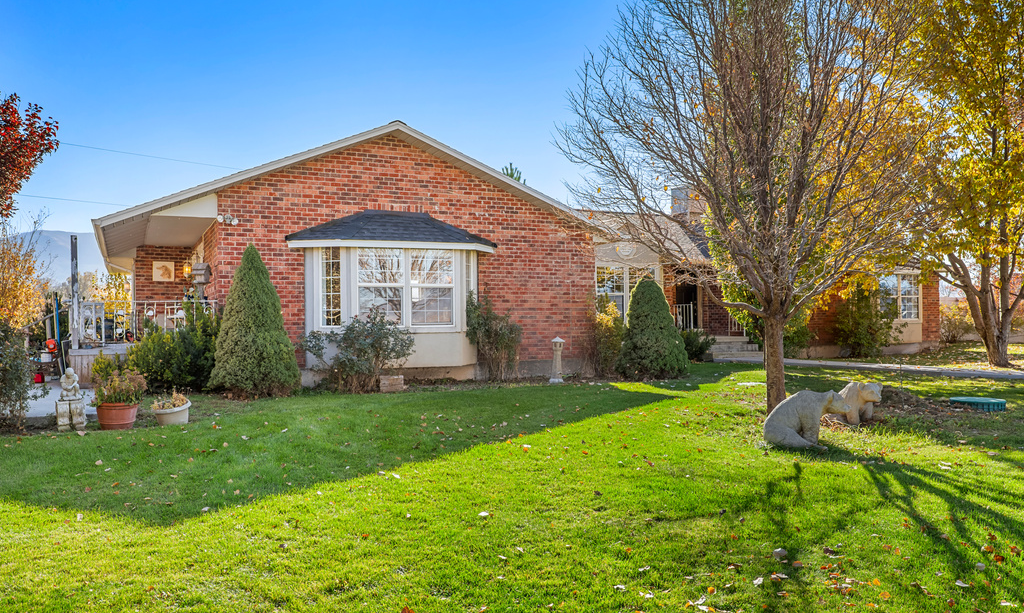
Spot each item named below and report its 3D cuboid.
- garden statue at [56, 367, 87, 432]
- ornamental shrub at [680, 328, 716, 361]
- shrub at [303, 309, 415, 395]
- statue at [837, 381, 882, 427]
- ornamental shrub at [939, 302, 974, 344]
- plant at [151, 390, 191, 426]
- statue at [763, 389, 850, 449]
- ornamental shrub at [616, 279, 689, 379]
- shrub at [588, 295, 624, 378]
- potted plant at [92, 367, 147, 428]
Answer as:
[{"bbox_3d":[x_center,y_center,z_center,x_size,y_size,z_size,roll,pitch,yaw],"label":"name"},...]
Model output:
[{"bbox_3d":[-5.447,1.156,9.850,0.340,0.804,0.330,0,0,-30],"label":"garden statue"},{"bbox_3d":[4.937,1.011,21.200,1.000,0.905,0.950,0,0,0],"label":"ornamental shrub"},{"bbox_3d":[-2.573,0.750,13.350,1.800,1.400,1.400,0,0,-26],"label":"shrub"},{"bbox_3d":[4.380,1.248,10.450,0.450,0.525,0.820,0,0,-43],"label":"statue"},{"bbox_3d":[17.222,0.642,31.000,1.450,1.596,1.350,0,0,-26],"label":"ornamental shrub"},{"bbox_3d":[-4.309,1.287,10.050,0.460,0.467,0.440,0,0,-23],"label":"plant"},{"bbox_3d":[3.250,1.218,8.750,0.930,0.595,0.470,0,0,6],"label":"statue"},{"bbox_3d":[3.016,0.488,17.100,1.500,2.136,1.500,0,0,0],"label":"ornamental shrub"},{"bbox_3d":[2.038,0.630,17.000,0.850,1.814,0.800,0,0,-26],"label":"shrub"},{"bbox_3d":[-4.903,1.168,9.950,0.610,0.762,0.580,0,0,-26],"label":"potted plant"}]

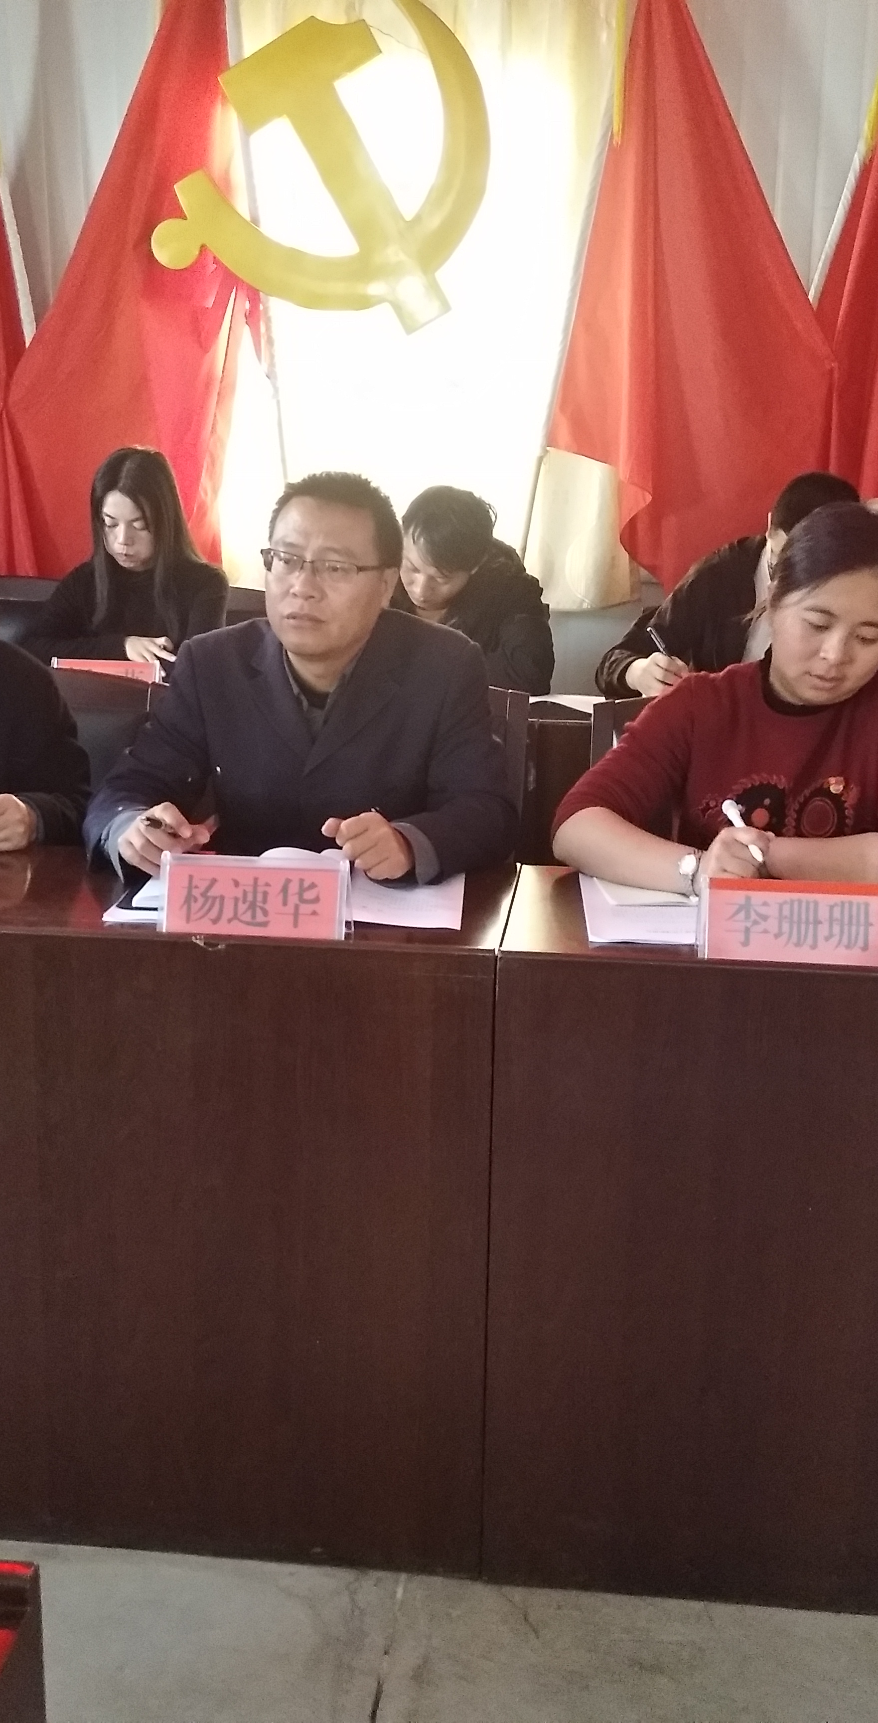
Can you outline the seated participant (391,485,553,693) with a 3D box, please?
[{"bbox_3d":[0.017,-0.237,3.921,0.480,1.200,0.660,4,14,14],"label":"seated participant"}]

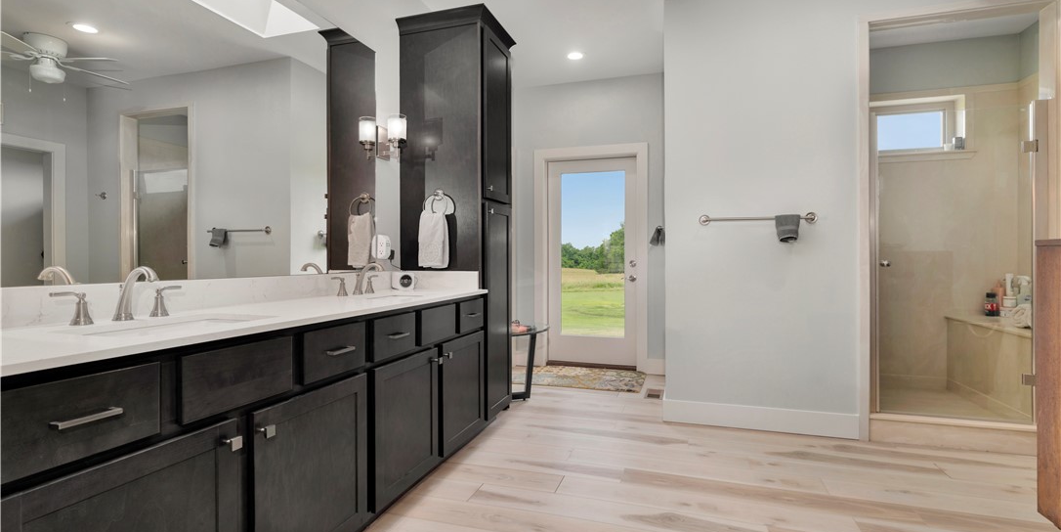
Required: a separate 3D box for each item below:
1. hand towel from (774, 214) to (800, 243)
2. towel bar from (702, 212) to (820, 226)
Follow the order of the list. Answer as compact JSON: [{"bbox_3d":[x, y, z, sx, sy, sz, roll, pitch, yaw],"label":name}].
[{"bbox_3d":[1.523,-0.221,2.793,0.134,0.166,0.080,0,1,17],"label":"hand towel"},{"bbox_3d":[1.378,-0.285,2.866,0.661,0.065,0.074,0,1,17],"label":"towel bar"}]

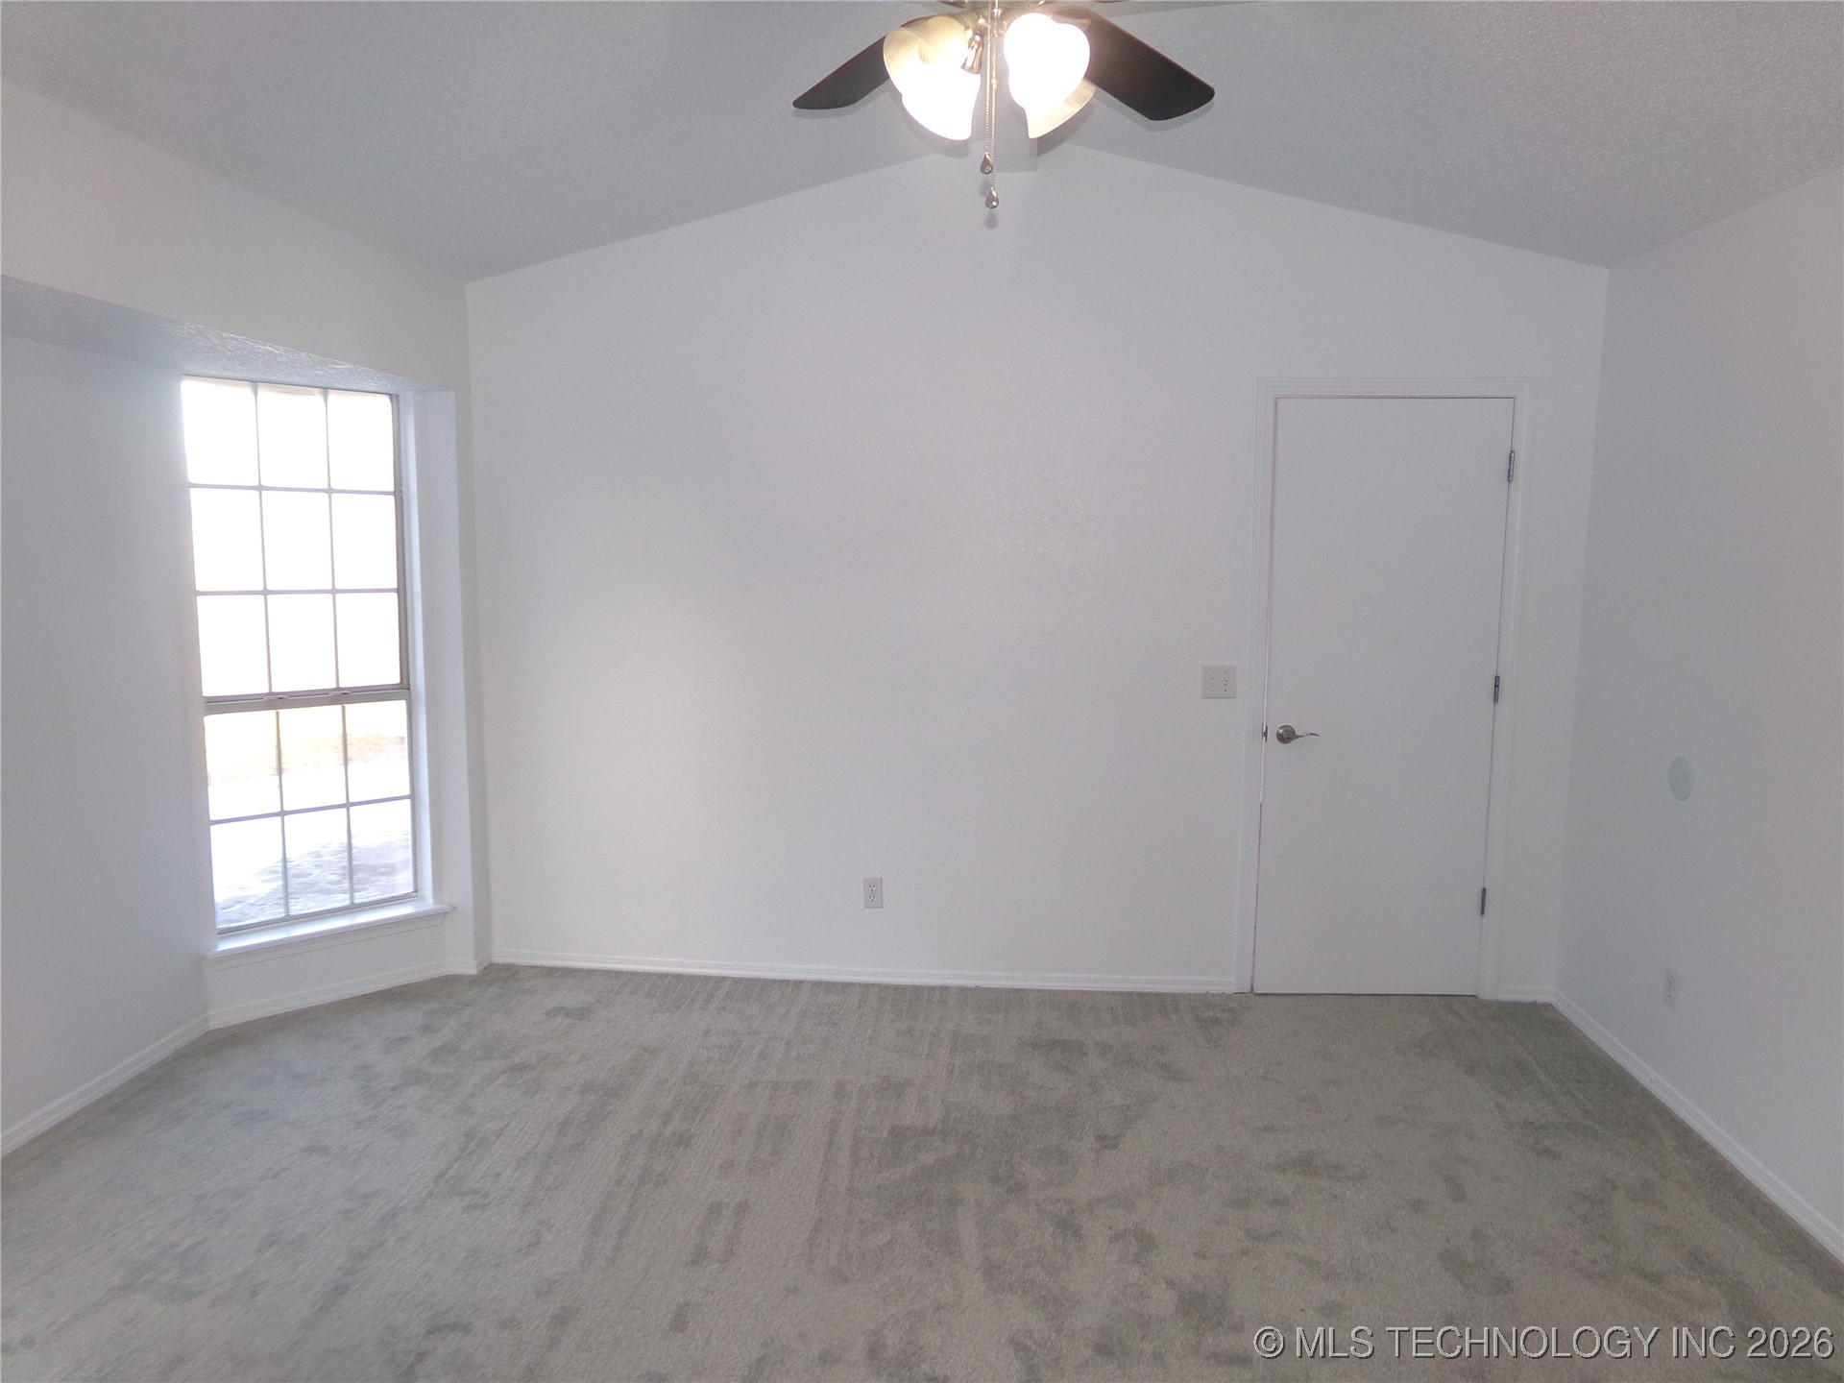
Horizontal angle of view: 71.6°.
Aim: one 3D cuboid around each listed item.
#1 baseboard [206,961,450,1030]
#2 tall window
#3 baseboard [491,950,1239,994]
[{"bbox_3d":[-2.012,1.031,4.369,0.767,0.057,0.015,-6,10,-42],"label":"baseboard"},{"bbox_3d":[-2.066,-0.118,4.304,0.676,1.777,0.060,-6,10,-42],"label":"tall window"},{"bbox_3d":[-0.246,1.010,4.614,2.703,0.057,0.015,1,7,5],"label":"baseboard"}]

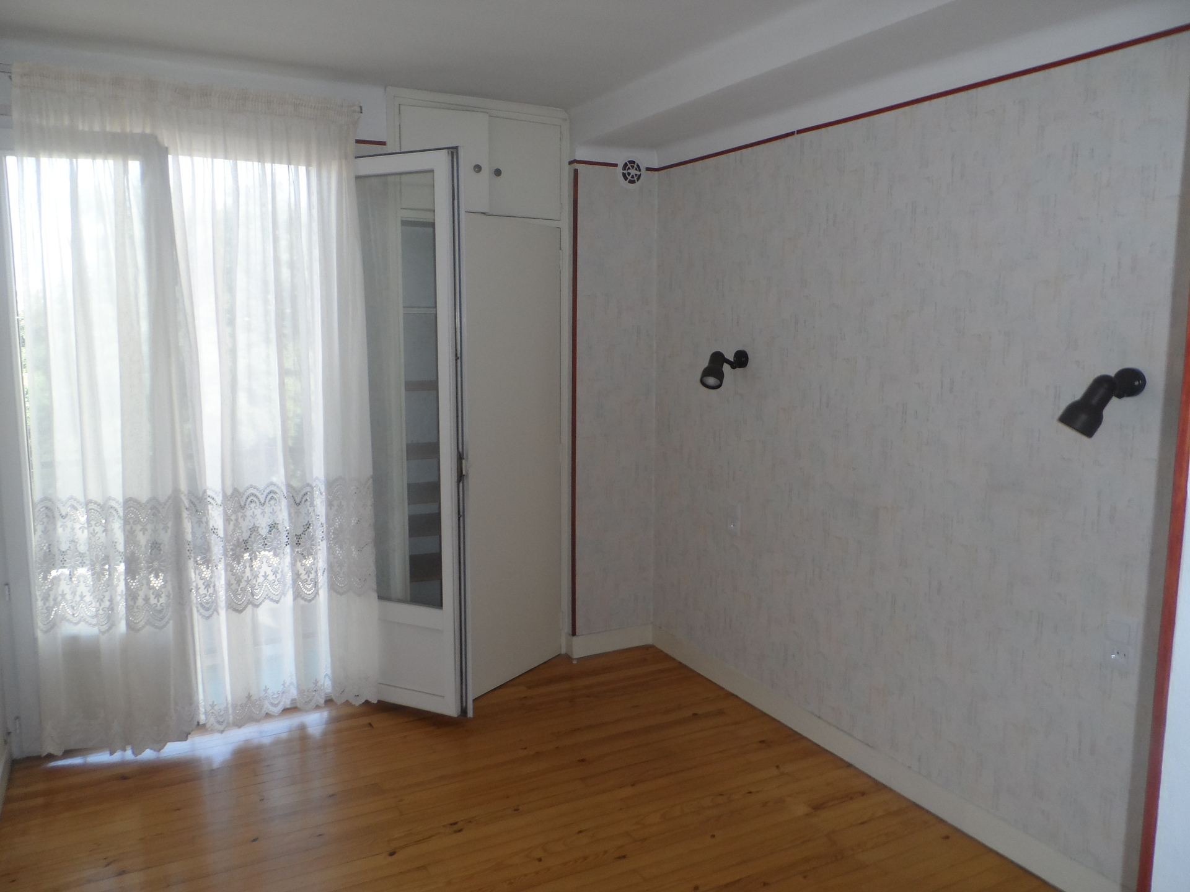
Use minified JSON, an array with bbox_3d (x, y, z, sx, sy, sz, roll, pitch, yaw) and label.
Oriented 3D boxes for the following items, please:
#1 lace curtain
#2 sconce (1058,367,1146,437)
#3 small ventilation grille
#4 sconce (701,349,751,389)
[{"bbox_3d":[-1.399,-0.080,3.003,1.131,2.328,0.110,-3,9,-24],"label":"lace curtain"},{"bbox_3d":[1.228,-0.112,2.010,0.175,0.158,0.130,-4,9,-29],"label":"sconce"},{"bbox_3d":[0.163,-1.208,3.661,0.132,0.135,0.025,-4,9,-29],"label":"small ventilation grille"},{"bbox_3d":[0.518,-0.301,3.250,0.195,0.155,0.110,-4,9,-29],"label":"sconce"}]

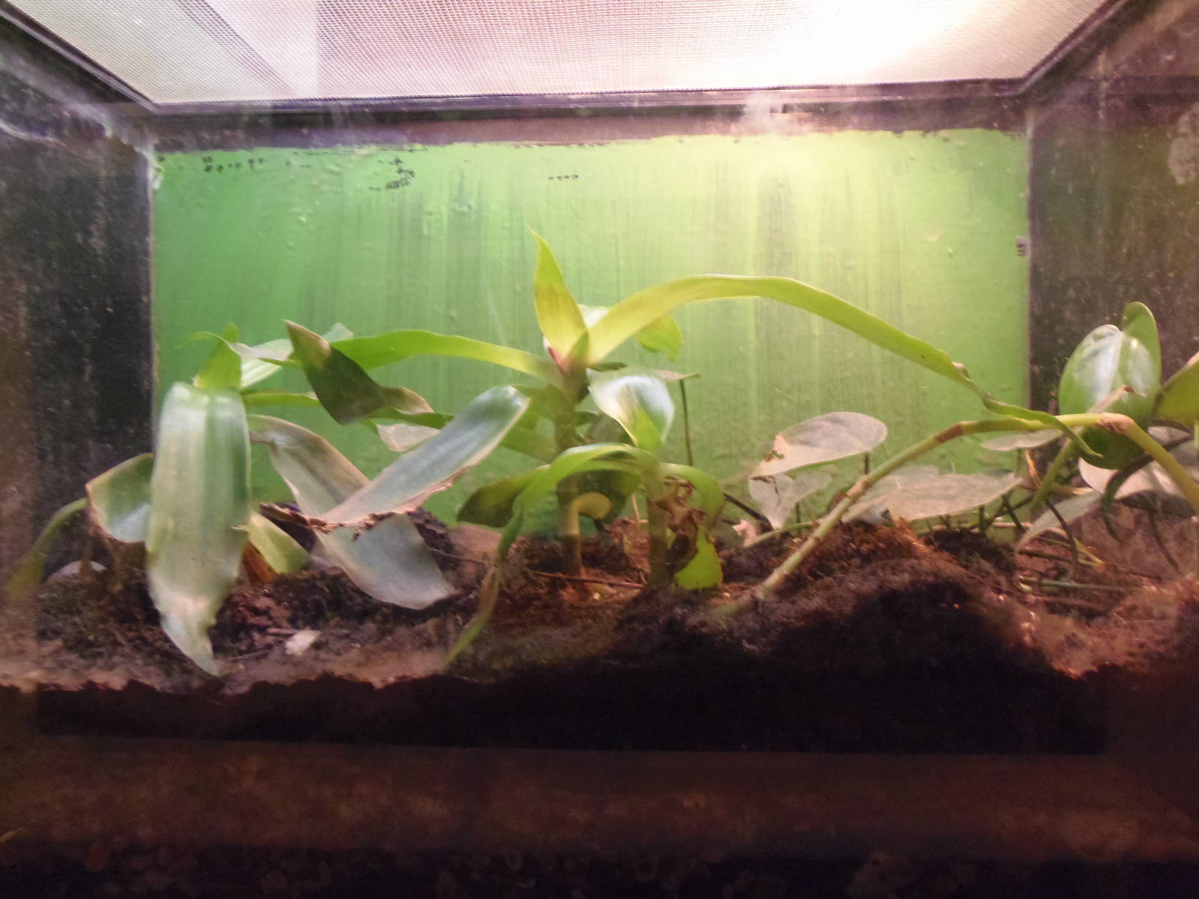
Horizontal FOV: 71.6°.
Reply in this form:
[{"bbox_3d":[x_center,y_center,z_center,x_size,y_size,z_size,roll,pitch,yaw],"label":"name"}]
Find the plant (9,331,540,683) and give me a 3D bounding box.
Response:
[{"bbox_3d":[-0.168,0.018,0.420,0.265,0.160,0.190,0,1,3],"label":"plant"}]

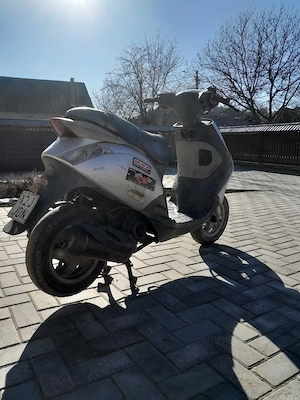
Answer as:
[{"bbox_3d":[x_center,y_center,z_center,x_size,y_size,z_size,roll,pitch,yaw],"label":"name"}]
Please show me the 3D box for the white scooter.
[{"bbox_3d":[0.003,-0.134,1.799,0.680,1.070,1.700,10,13,40],"label":"white scooter"}]

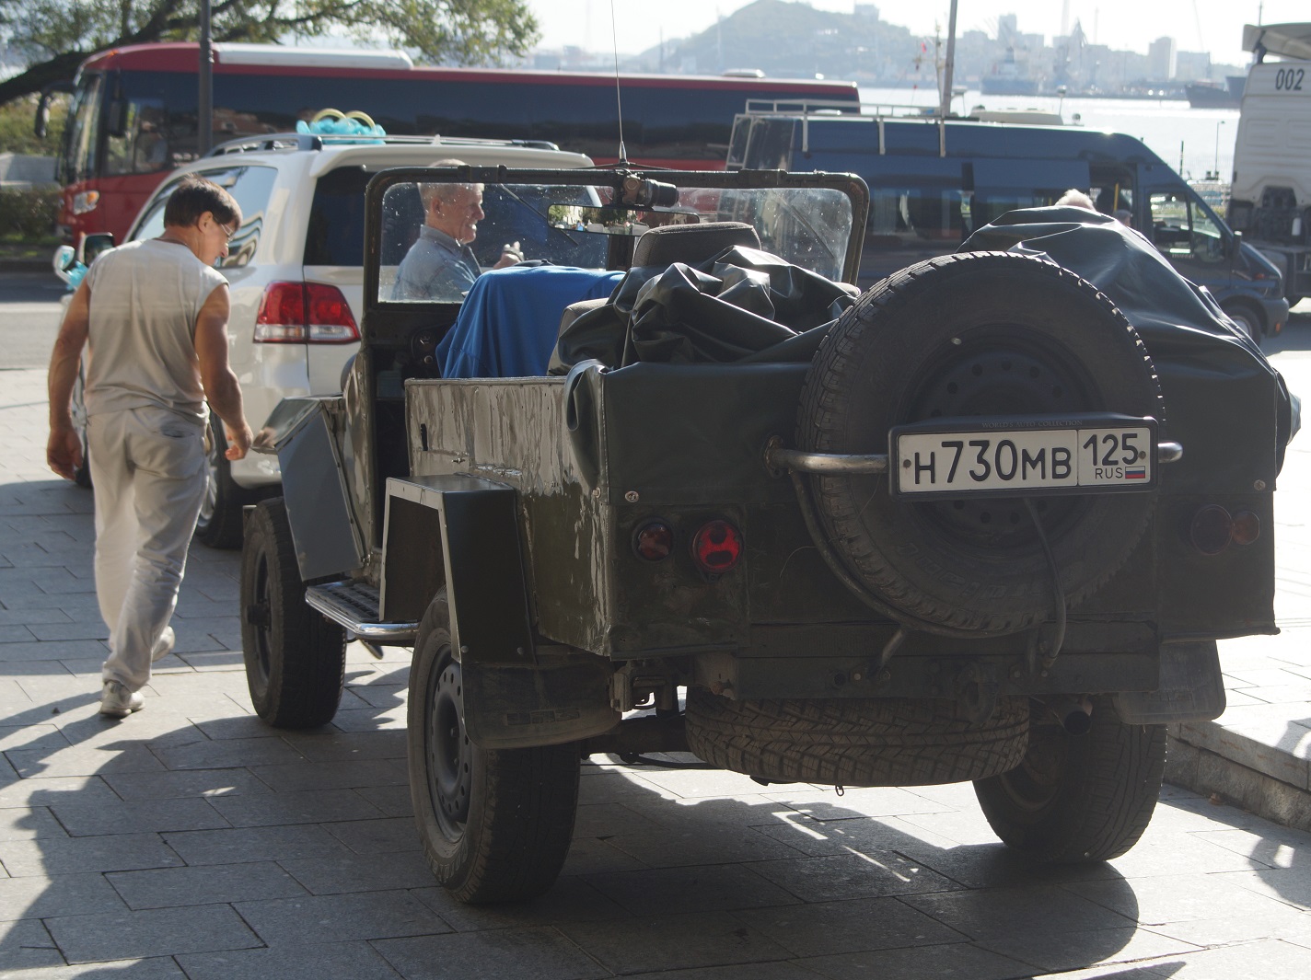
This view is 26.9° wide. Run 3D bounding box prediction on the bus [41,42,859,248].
[{"bbox_3d":[-3.152,-5.023,42.748,12.000,3.400,2.500,0,9,-12],"label":"bus"}]

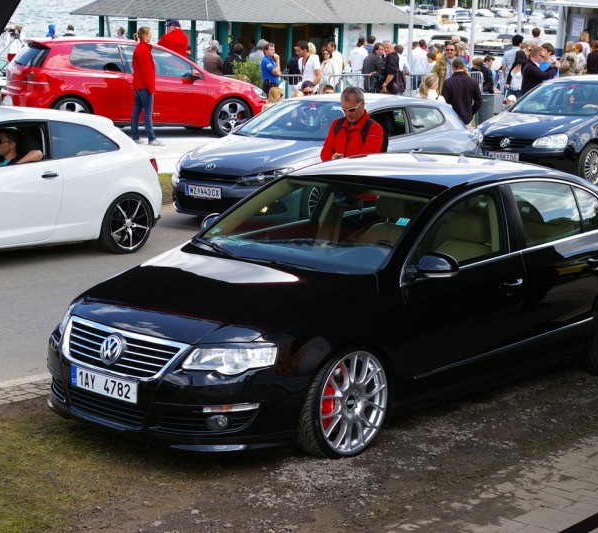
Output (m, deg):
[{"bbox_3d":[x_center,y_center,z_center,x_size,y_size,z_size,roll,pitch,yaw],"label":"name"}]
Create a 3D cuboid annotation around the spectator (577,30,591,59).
[{"bbox_3d":[6.404,-4.470,33.633,0.450,1.660,0.340,6,11,30],"label":"spectator"}]

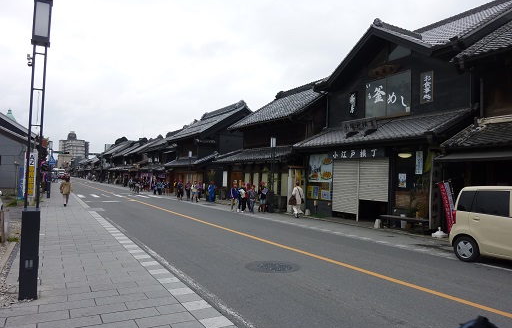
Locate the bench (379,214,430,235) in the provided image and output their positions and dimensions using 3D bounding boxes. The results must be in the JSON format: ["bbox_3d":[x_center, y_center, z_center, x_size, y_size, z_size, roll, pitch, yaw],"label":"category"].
[{"bbox_3d":[4.948,2.026,12.369,0.400,0.440,1.780,3,-3,-30],"label":"bench"}]

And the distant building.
[{"bbox_3d":[-140.432,-8.411,284.984,21.500,32.522,15.000,3,-2,-30],"label":"distant building"}]

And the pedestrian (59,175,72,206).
[{"bbox_3d":[-9.336,1.331,18.200,0.520,1.550,0.380,3,-2,-30],"label":"pedestrian"}]

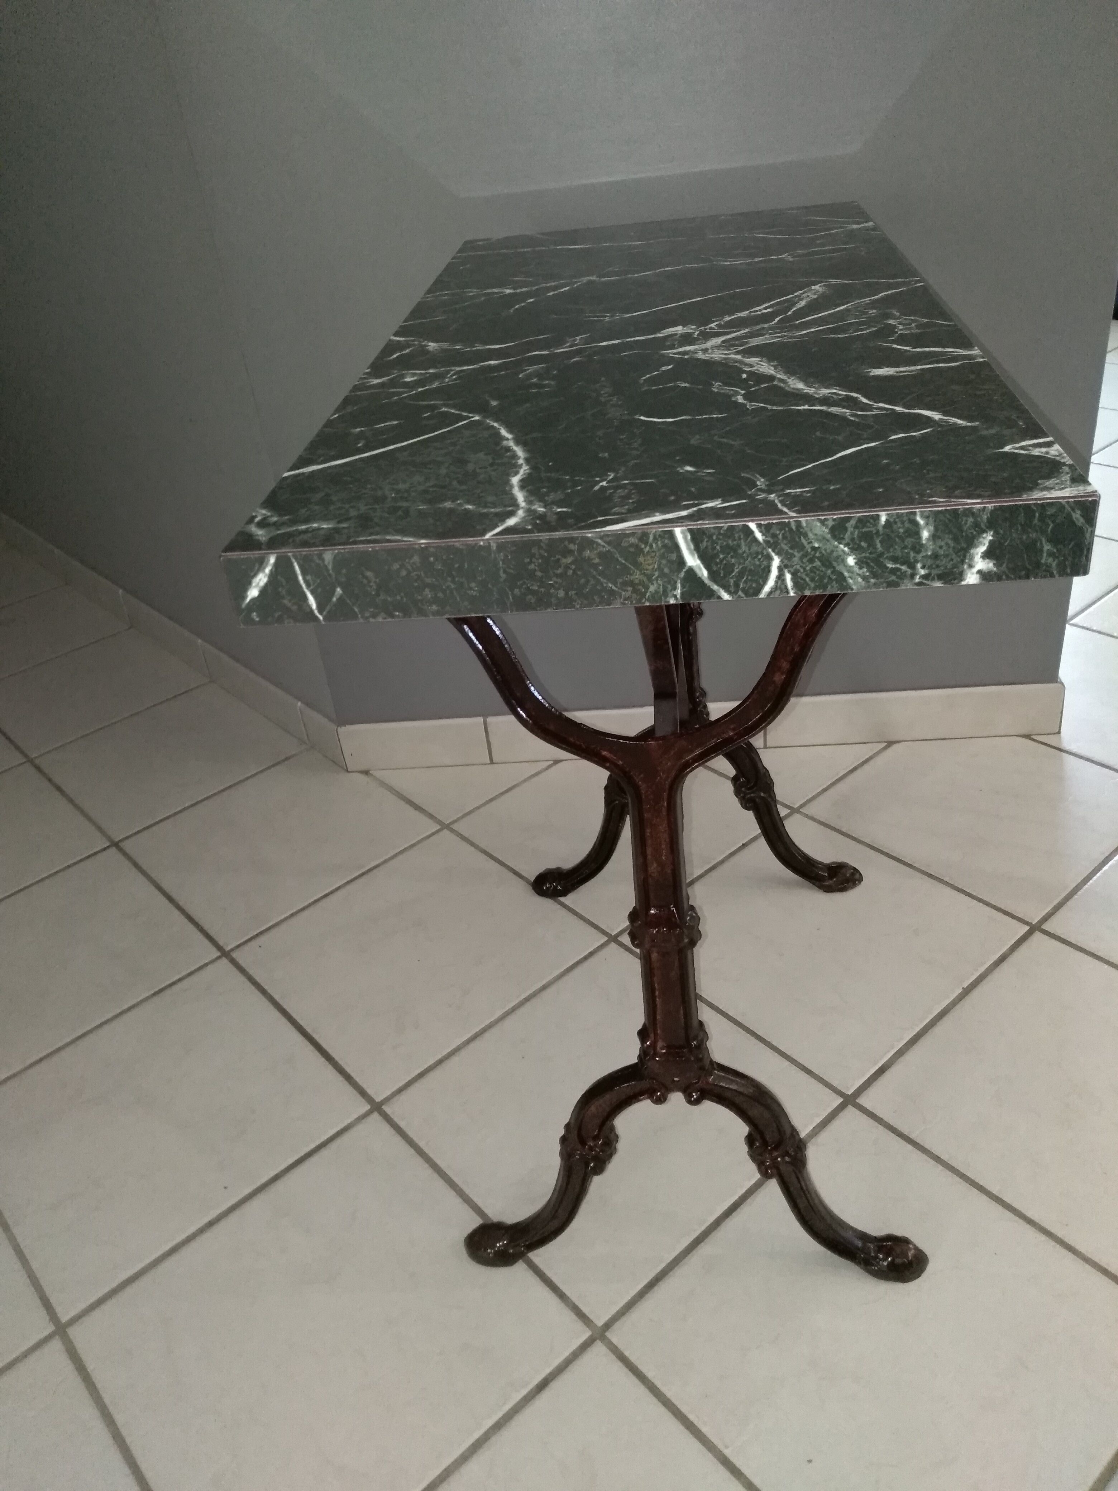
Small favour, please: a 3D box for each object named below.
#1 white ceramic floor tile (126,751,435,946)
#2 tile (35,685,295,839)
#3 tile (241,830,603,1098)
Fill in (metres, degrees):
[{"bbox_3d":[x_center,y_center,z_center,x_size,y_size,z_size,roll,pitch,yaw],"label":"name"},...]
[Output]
[{"bbox_3d":[-0.398,0.131,1.596,0.334,0.010,0.334,-30,39,-31],"label":"white ceramic floor tile"},{"bbox_3d":[-0.627,0.016,1.819,0.320,0.010,0.334,-30,39,-31],"label":"tile"},{"bbox_3d":[-0.174,0.249,1.369,0.334,0.010,0.334,-30,39,-31],"label":"tile"}]

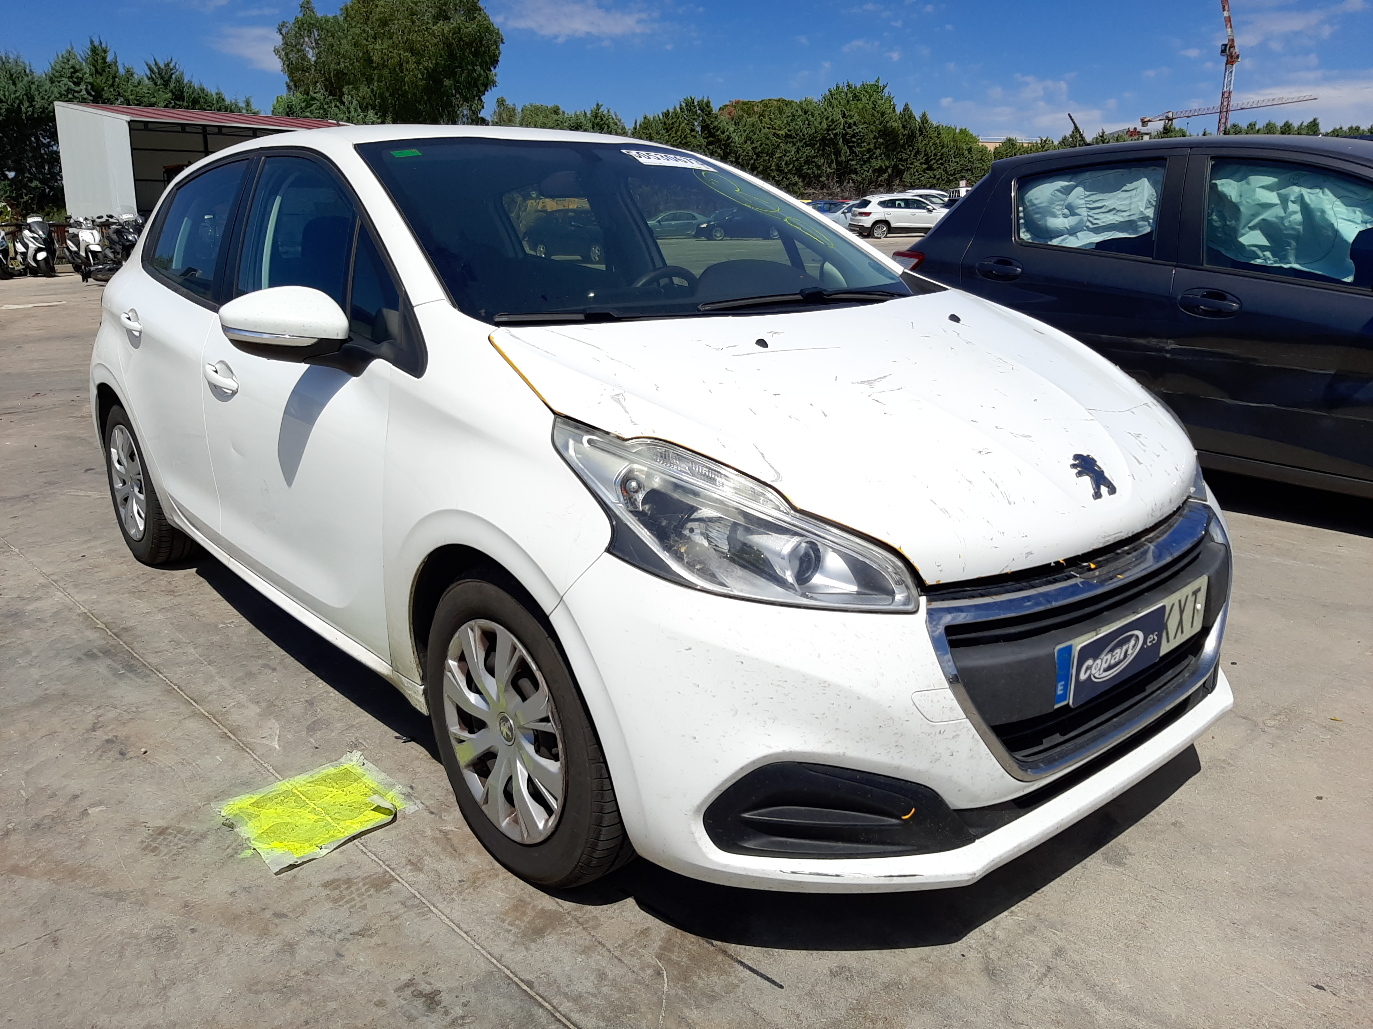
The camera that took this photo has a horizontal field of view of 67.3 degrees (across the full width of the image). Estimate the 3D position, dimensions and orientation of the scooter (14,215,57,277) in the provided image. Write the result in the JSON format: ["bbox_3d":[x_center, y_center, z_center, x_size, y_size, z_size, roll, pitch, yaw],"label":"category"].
[{"bbox_3d":[-13.879,-5.755,22.000,2.050,1.300,0.740,12,19,37],"label":"scooter"}]

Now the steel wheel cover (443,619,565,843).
[{"bbox_3d":[-0.320,0.390,1.874,0.060,0.418,0.418,-13,20,-39],"label":"steel wheel cover"}]

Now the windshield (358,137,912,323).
[{"bbox_3d":[-0.103,-0.711,2.551,1.330,0.100,0.980,-13,45,-39],"label":"windshield"}]

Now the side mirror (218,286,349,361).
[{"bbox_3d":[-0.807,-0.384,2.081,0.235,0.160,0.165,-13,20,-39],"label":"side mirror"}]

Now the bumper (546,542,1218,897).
[{"bbox_3d":[0.609,0.184,1.937,1.720,0.530,0.540,-13,20,-39],"label":"bumper"}]

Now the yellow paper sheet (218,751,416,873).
[{"bbox_3d":[-0.784,0.614,2.198,0.315,0.020,0.345,-13,20,-39],"label":"yellow paper sheet"}]

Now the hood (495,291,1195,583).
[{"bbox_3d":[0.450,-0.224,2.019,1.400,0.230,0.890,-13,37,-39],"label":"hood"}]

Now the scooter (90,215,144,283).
[{"bbox_3d":[-11.248,-5.320,20.500,2.000,1.300,0.740,12,19,38],"label":"scooter"}]

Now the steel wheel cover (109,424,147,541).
[{"bbox_3d":[-1.988,-0.116,3.718,0.060,0.418,0.418,-13,20,-39],"label":"steel wheel cover"}]

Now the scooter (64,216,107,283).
[{"bbox_3d":[-11.766,-5.200,20.200,1.920,1.220,0.700,12,19,38],"label":"scooter"}]

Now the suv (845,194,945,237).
[{"bbox_3d":[8.530,-11.583,40.150,4.360,1.615,1.840,-2,15,-9],"label":"suv"}]

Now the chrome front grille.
[{"bbox_3d":[0.740,0.219,1.789,0.950,0.350,0.140,-13,20,-39],"label":"chrome front grille"}]

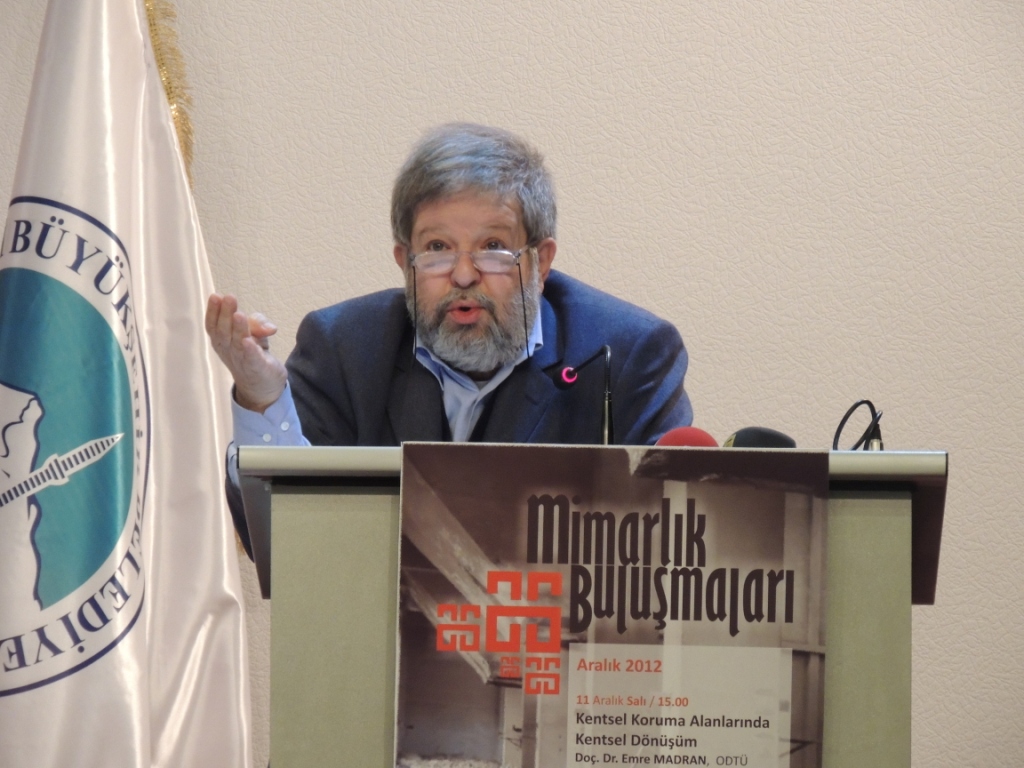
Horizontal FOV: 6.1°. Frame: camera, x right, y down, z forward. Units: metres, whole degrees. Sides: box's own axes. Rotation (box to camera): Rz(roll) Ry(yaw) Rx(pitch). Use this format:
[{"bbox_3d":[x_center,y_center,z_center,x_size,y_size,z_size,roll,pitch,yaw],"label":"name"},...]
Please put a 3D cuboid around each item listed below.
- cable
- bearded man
[{"bbox_3d":[0.365,0.049,10.120,0.056,0.075,0.050,0,-3,0],"label":"cable"},{"bbox_3d":[-0.065,0.484,10.441,0.560,1.540,0.680,0,-3,7],"label":"bearded man"}]

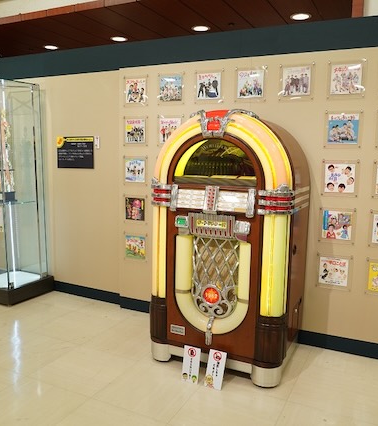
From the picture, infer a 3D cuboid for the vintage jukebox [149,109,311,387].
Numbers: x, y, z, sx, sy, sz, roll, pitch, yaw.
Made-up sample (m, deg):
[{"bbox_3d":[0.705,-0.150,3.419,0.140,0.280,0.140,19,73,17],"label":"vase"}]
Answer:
[{"bbox_3d":[0.272,0.165,2.713,0.855,1.540,0.645,5,8,25],"label":"vintage jukebox"}]

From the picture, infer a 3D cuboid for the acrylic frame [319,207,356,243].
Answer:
[{"bbox_3d":[0.951,0.081,2.744,0.217,0.222,0.020,4,8,24],"label":"acrylic frame"}]

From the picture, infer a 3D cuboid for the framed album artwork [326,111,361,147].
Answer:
[{"bbox_3d":[0.962,-0.523,2.664,0.217,0.222,0.020,4,8,24],"label":"framed album artwork"}]

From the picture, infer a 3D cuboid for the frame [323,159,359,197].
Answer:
[{"bbox_3d":[0.973,-0.220,2.746,0.218,0.218,0.020,5,8,25],"label":"frame"}]

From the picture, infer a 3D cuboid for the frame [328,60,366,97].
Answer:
[{"bbox_3d":[0.981,-0.832,2.657,0.222,0.228,0.020,4,9,25],"label":"frame"}]

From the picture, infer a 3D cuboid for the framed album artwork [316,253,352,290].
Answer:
[{"bbox_3d":[0.944,0.384,2.785,0.217,0.222,0.020,4,8,24],"label":"framed album artwork"}]

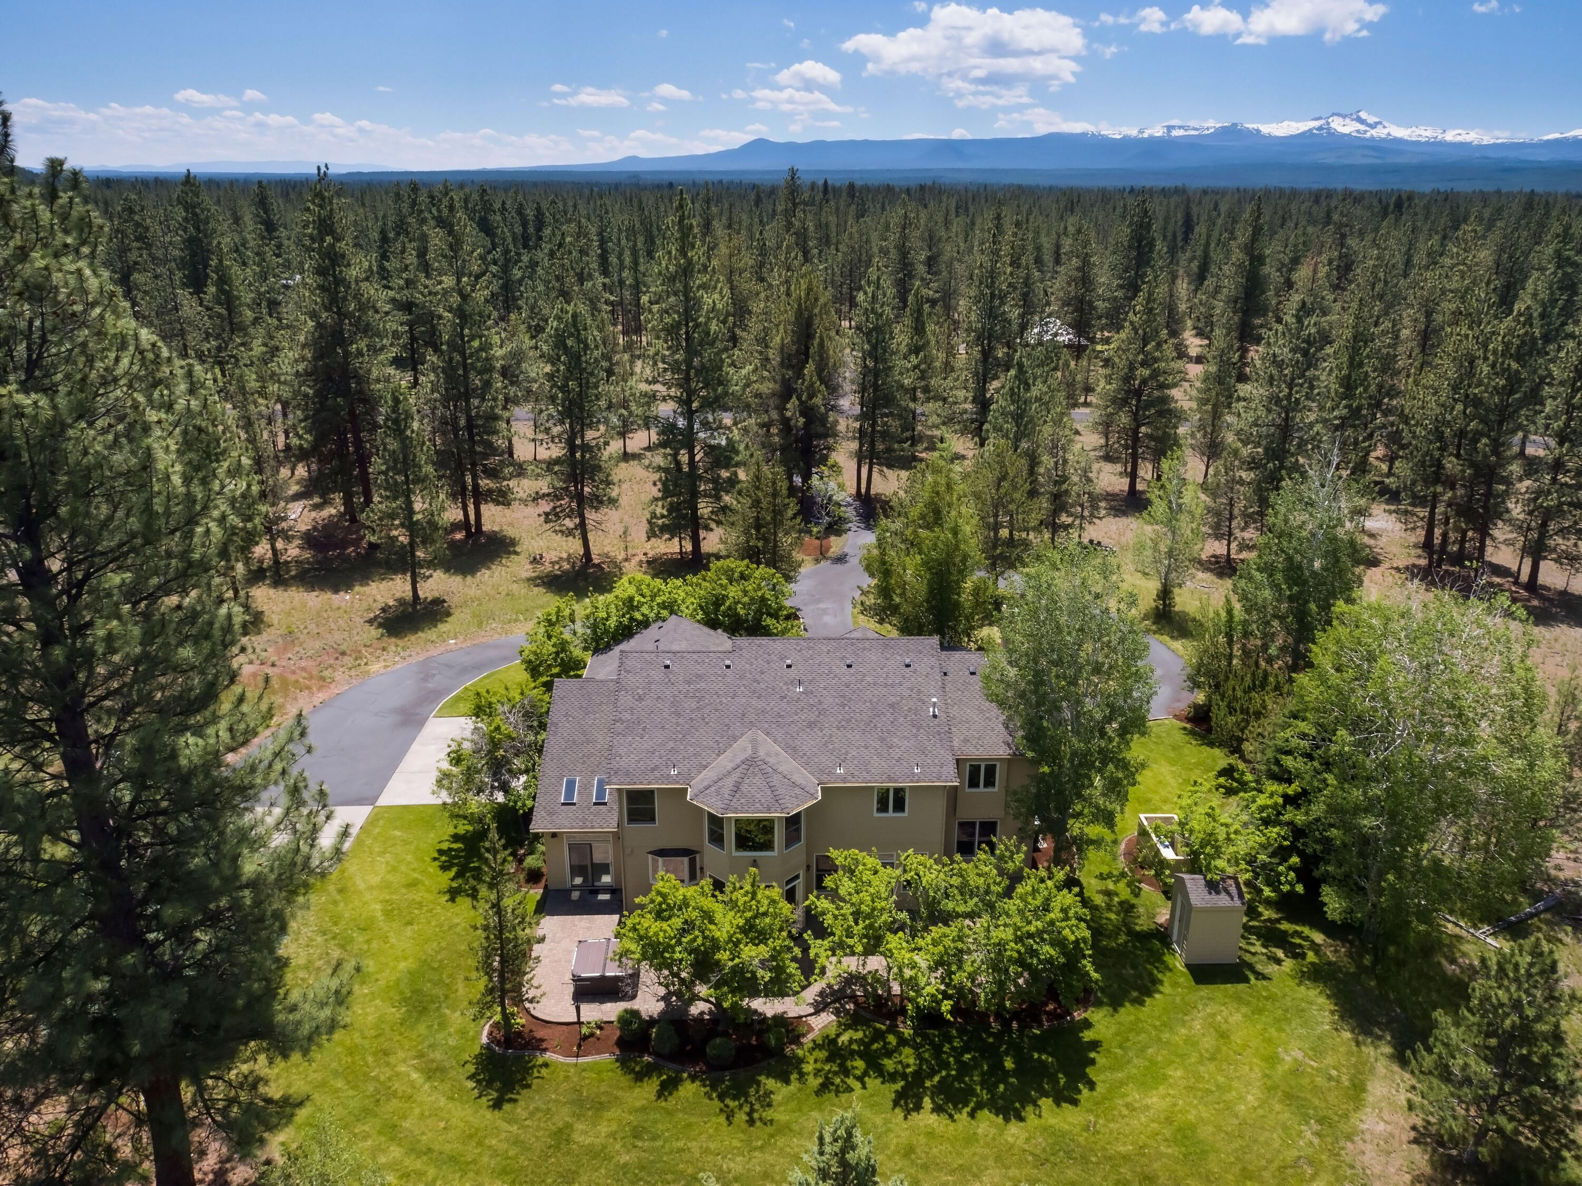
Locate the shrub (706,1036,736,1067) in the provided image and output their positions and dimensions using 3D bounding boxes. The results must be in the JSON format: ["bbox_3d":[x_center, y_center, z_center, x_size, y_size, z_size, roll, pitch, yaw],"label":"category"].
[{"bbox_3d":[-2.261,14.719,35.191,1.000,0.950,1.000,0,20,0],"label":"shrub"}]

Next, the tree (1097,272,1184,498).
[{"bbox_3d":[30.458,-17.788,95.168,7.400,19.260,7.400,1,21,0],"label":"tree"}]

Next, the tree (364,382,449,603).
[{"bbox_3d":[-24.831,-6.132,70.951,5.200,15.020,5.000,0,20,0],"label":"tree"}]

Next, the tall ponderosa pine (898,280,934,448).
[{"bbox_3d":[13.329,-23.766,115.392,3.900,17.650,3.900,0,20,0],"label":"tall ponderosa pine"}]

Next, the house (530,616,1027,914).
[{"bbox_3d":[0.100,5.878,47.822,21.200,9.200,17.400,0,21,-1],"label":"house"}]

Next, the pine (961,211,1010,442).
[{"bbox_3d":[20.000,-26.672,111.901,5.000,23.800,5.000,0,21,0],"label":"pine"}]

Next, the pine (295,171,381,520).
[{"bbox_3d":[-34.819,-18.218,84.199,6.800,26.750,6.800,1,21,0],"label":"pine"}]

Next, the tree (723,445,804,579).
[{"bbox_3d":[-1.949,-5.411,75.770,5.800,9.340,5.800,1,21,0],"label":"tree"}]

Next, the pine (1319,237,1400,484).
[{"bbox_3d":[51.700,-20.725,99.404,6.400,21.700,6.400,0,21,0],"label":"pine"}]

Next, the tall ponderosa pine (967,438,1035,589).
[{"bbox_3d":[14.227,-5.261,74.089,5.000,10.520,5.000,1,21,0],"label":"tall ponderosa pine"}]

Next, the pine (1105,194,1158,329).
[{"bbox_3d":[47.800,-42.605,152.915,6.800,24.000,6.600,0,21,0],"label":"pine"}]

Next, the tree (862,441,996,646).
[{"bbox_3d":[8.300,-2.787,66.667,7.600,11.800,7.300,0,21,0],"label":"tree"}]

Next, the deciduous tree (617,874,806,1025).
[{"bbox_3d":[-2.692,12.033,36.181,6.000,5.300,5.500,0,20,0],"label":"deciduous tree"}]

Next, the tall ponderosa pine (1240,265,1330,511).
[{"bbox_3d":[40.533,-15.691,89.567,6.600,20.690,6.400,0,20,0],"label":"tall ponderosa pine"}]

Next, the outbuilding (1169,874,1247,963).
[{"bbox_3d":[15.248,11.676,40.069,1.950,3.000,2.000,1,21,0],"label":"outbuilding"}]

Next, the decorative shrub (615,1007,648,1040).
[{"bbox_3d":[-5.420,14.417,36.915,1.080,1.120,1.080,0,21,0],"label":"decorative shrub"}]

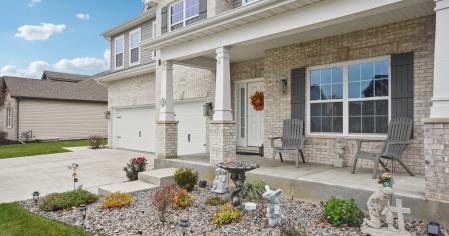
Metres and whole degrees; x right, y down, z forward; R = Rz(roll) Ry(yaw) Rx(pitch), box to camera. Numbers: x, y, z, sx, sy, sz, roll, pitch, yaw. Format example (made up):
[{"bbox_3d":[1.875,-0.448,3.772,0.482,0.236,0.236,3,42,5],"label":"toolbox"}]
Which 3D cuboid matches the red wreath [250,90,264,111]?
[{"bbox_3d":[1.017,-0.509,9.027,0.610,0.620,0.130,-1,-2,45],"label":"red wreath"}]

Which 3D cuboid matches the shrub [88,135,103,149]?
[{"bbox_3d":[-6.428,1.199,14.900,0.620,0.660,0.620,-1,-2,45],"label":"shrub"}]

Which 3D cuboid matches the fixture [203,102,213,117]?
[{"bbox_3d":[-0.488,-0.262,9.271,0.190,0.430,0.220,-1,-1,44],"label":"fixture"}]

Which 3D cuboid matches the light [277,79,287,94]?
[{"bbox_3d":[1.458,-0.803,7.572,0.170,0.370,0.200,-1,-2,45],"label":"light"}]

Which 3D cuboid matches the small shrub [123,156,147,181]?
[{"bbox_3d":[-2.043,1.151,6.800,0.500,0.530,0.500,-1,-2,45],"label":"small shrub"}]

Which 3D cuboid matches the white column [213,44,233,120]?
[{"bbox_3d":[-0.024,-0.719,6.543,0.305,1.570,0.305,-1,-1,44],"label":"white column"}]

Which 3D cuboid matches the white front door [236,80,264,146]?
[{"bbox_3d":[0.911,-0.134,9.440,1.500,2.120,0.100,-1,-1,44],"label":"white front door"}]

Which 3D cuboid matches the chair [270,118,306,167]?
[{"bbox_3d":[1.460,0.547,6.766,0.720,1.020,0.920,0,-1,22],"label":"chair"}]

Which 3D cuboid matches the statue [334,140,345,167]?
[{"bbox_3d":[2.412,0.741,6.233,0.180,0.600,0.160,-1,-1,44],"label":"statue"}]

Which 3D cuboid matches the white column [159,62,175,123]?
[{"bbox_3d":[-1.506,-0.694,7.995,0.305,1.570,0.305,-1,-1,44],"label":"white column"}]

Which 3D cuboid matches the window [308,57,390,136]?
[{"bbox_3d":[2.560,-0.376,6.402,1.830,1.570,0.100,-1,-1,44],"label":"window"}]

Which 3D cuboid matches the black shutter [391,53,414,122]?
[{"bbox_3d":[3.407,-0.426,5.753,0.375,1.620,0.045,-1,-2,45],"label":"black shutter"}]

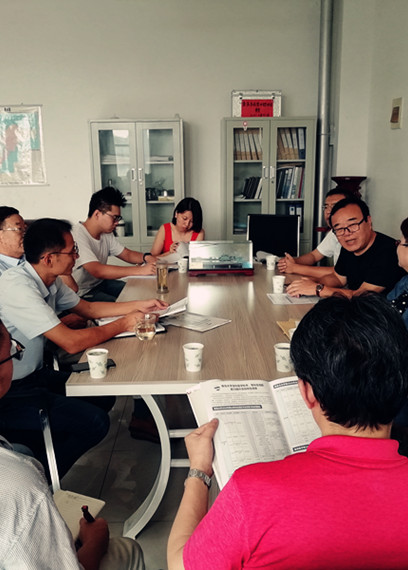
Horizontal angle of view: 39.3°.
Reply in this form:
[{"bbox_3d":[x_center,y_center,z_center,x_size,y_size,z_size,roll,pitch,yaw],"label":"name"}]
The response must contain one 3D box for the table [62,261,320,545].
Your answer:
[{"bbox_3d":[0.135,0.425,3.127,1.190,0.745,2.360,-1,13,0],"label":"table"}]

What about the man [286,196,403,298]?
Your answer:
[{"bbox_3d":[0.801,0.161,3.104,0.720,1.250,0.550,-9,15,-31],"label":"man"}]

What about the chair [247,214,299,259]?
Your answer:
[{"bbox_3d":[0.536,-0.049,4.633,0.530,0.980,0.600,2,13,13],"label":"chair"}]

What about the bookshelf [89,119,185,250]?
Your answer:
[{"bbox_3d":[-0.628,-0.718,5.780,0.870,1.800,0.400,-1,13,0],"label":"bookshelf"}]

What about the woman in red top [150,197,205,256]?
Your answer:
[{"bbox_3d":[-0.172,-0.075,4.342,0.450,1.180,0.720,-2,13,-3],"label":"woman in red top"}]

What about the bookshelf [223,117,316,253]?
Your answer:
[{"bbox_3d":[0.639,-0.738,5.789,0.870,1.800,0.400,-1,13,0],"label":"bookshelf"}]

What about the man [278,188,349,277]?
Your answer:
[{"bbox_3d":[0.803,-0.005,3.804,0.750,1.260,0.520,-5,14,-18],"label":"man"}]

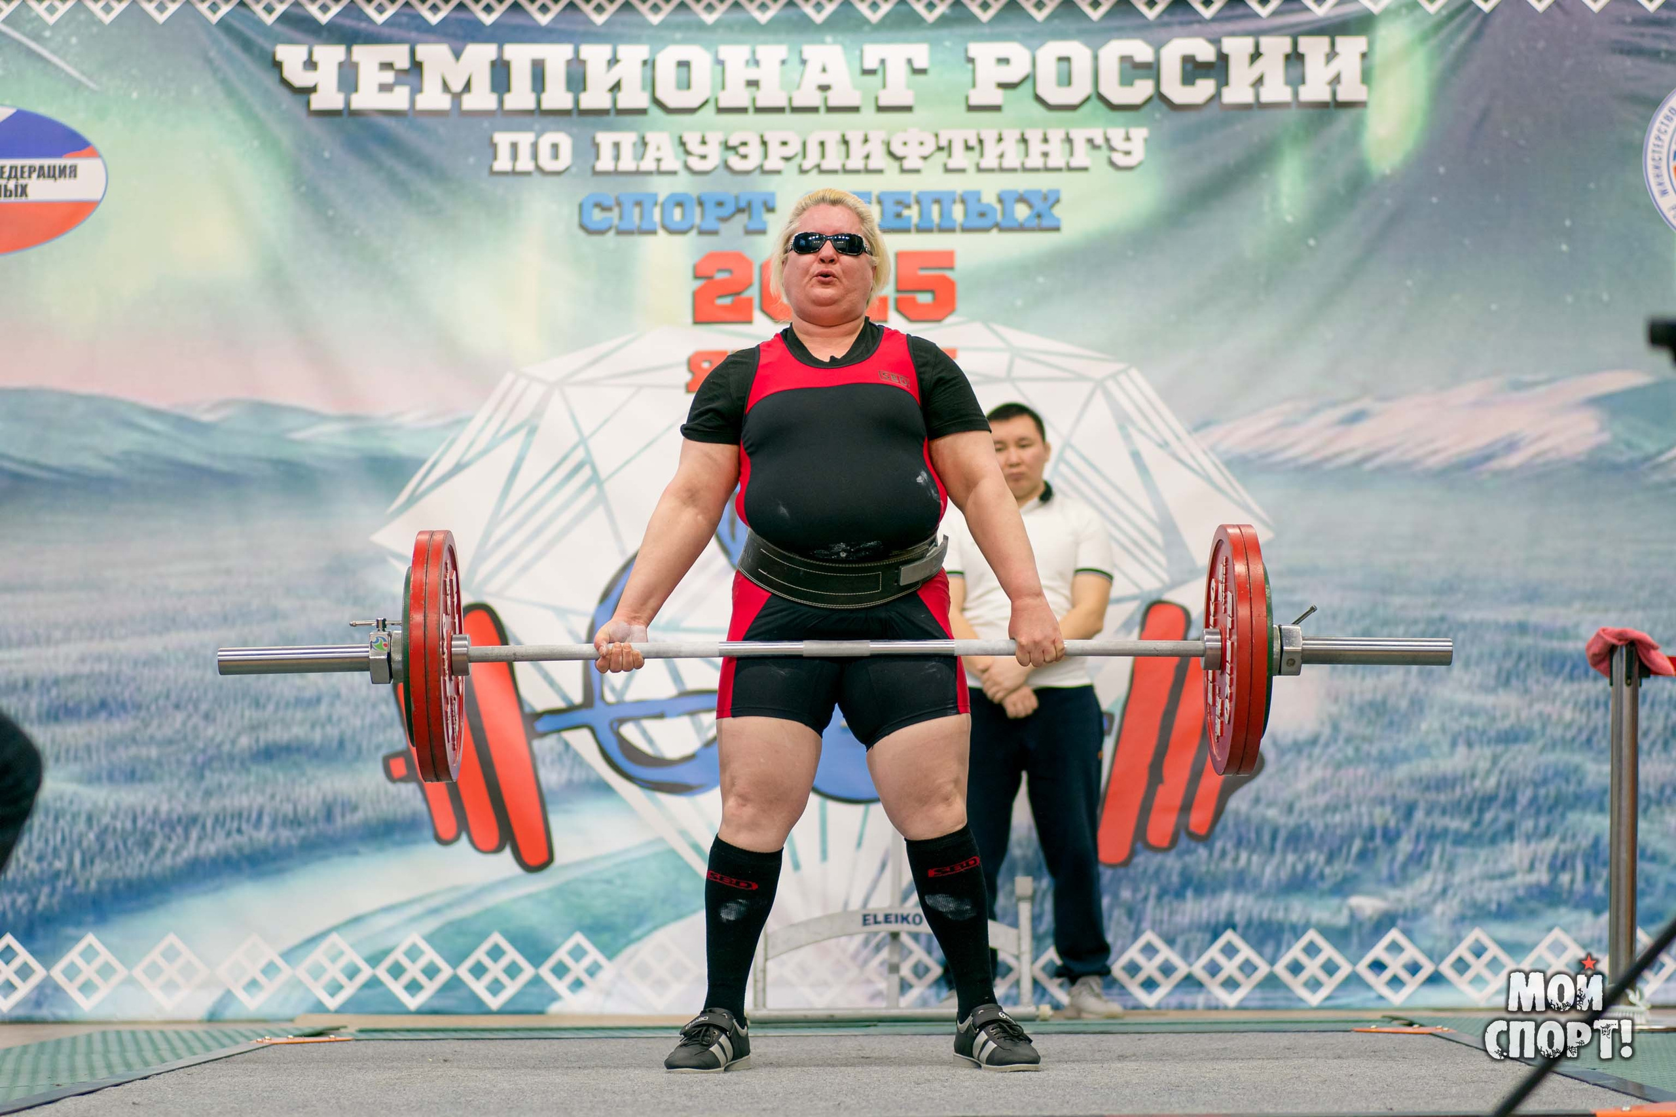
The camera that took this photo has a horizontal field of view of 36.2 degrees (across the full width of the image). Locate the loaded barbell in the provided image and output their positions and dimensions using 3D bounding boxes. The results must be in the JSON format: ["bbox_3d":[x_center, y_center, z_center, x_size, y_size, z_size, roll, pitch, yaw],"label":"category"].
[{"bbox_3d":[-0.006,0.170,4.570,2.200,0.455,0.450,0,-7,0],"label":"loaded barbell"}]

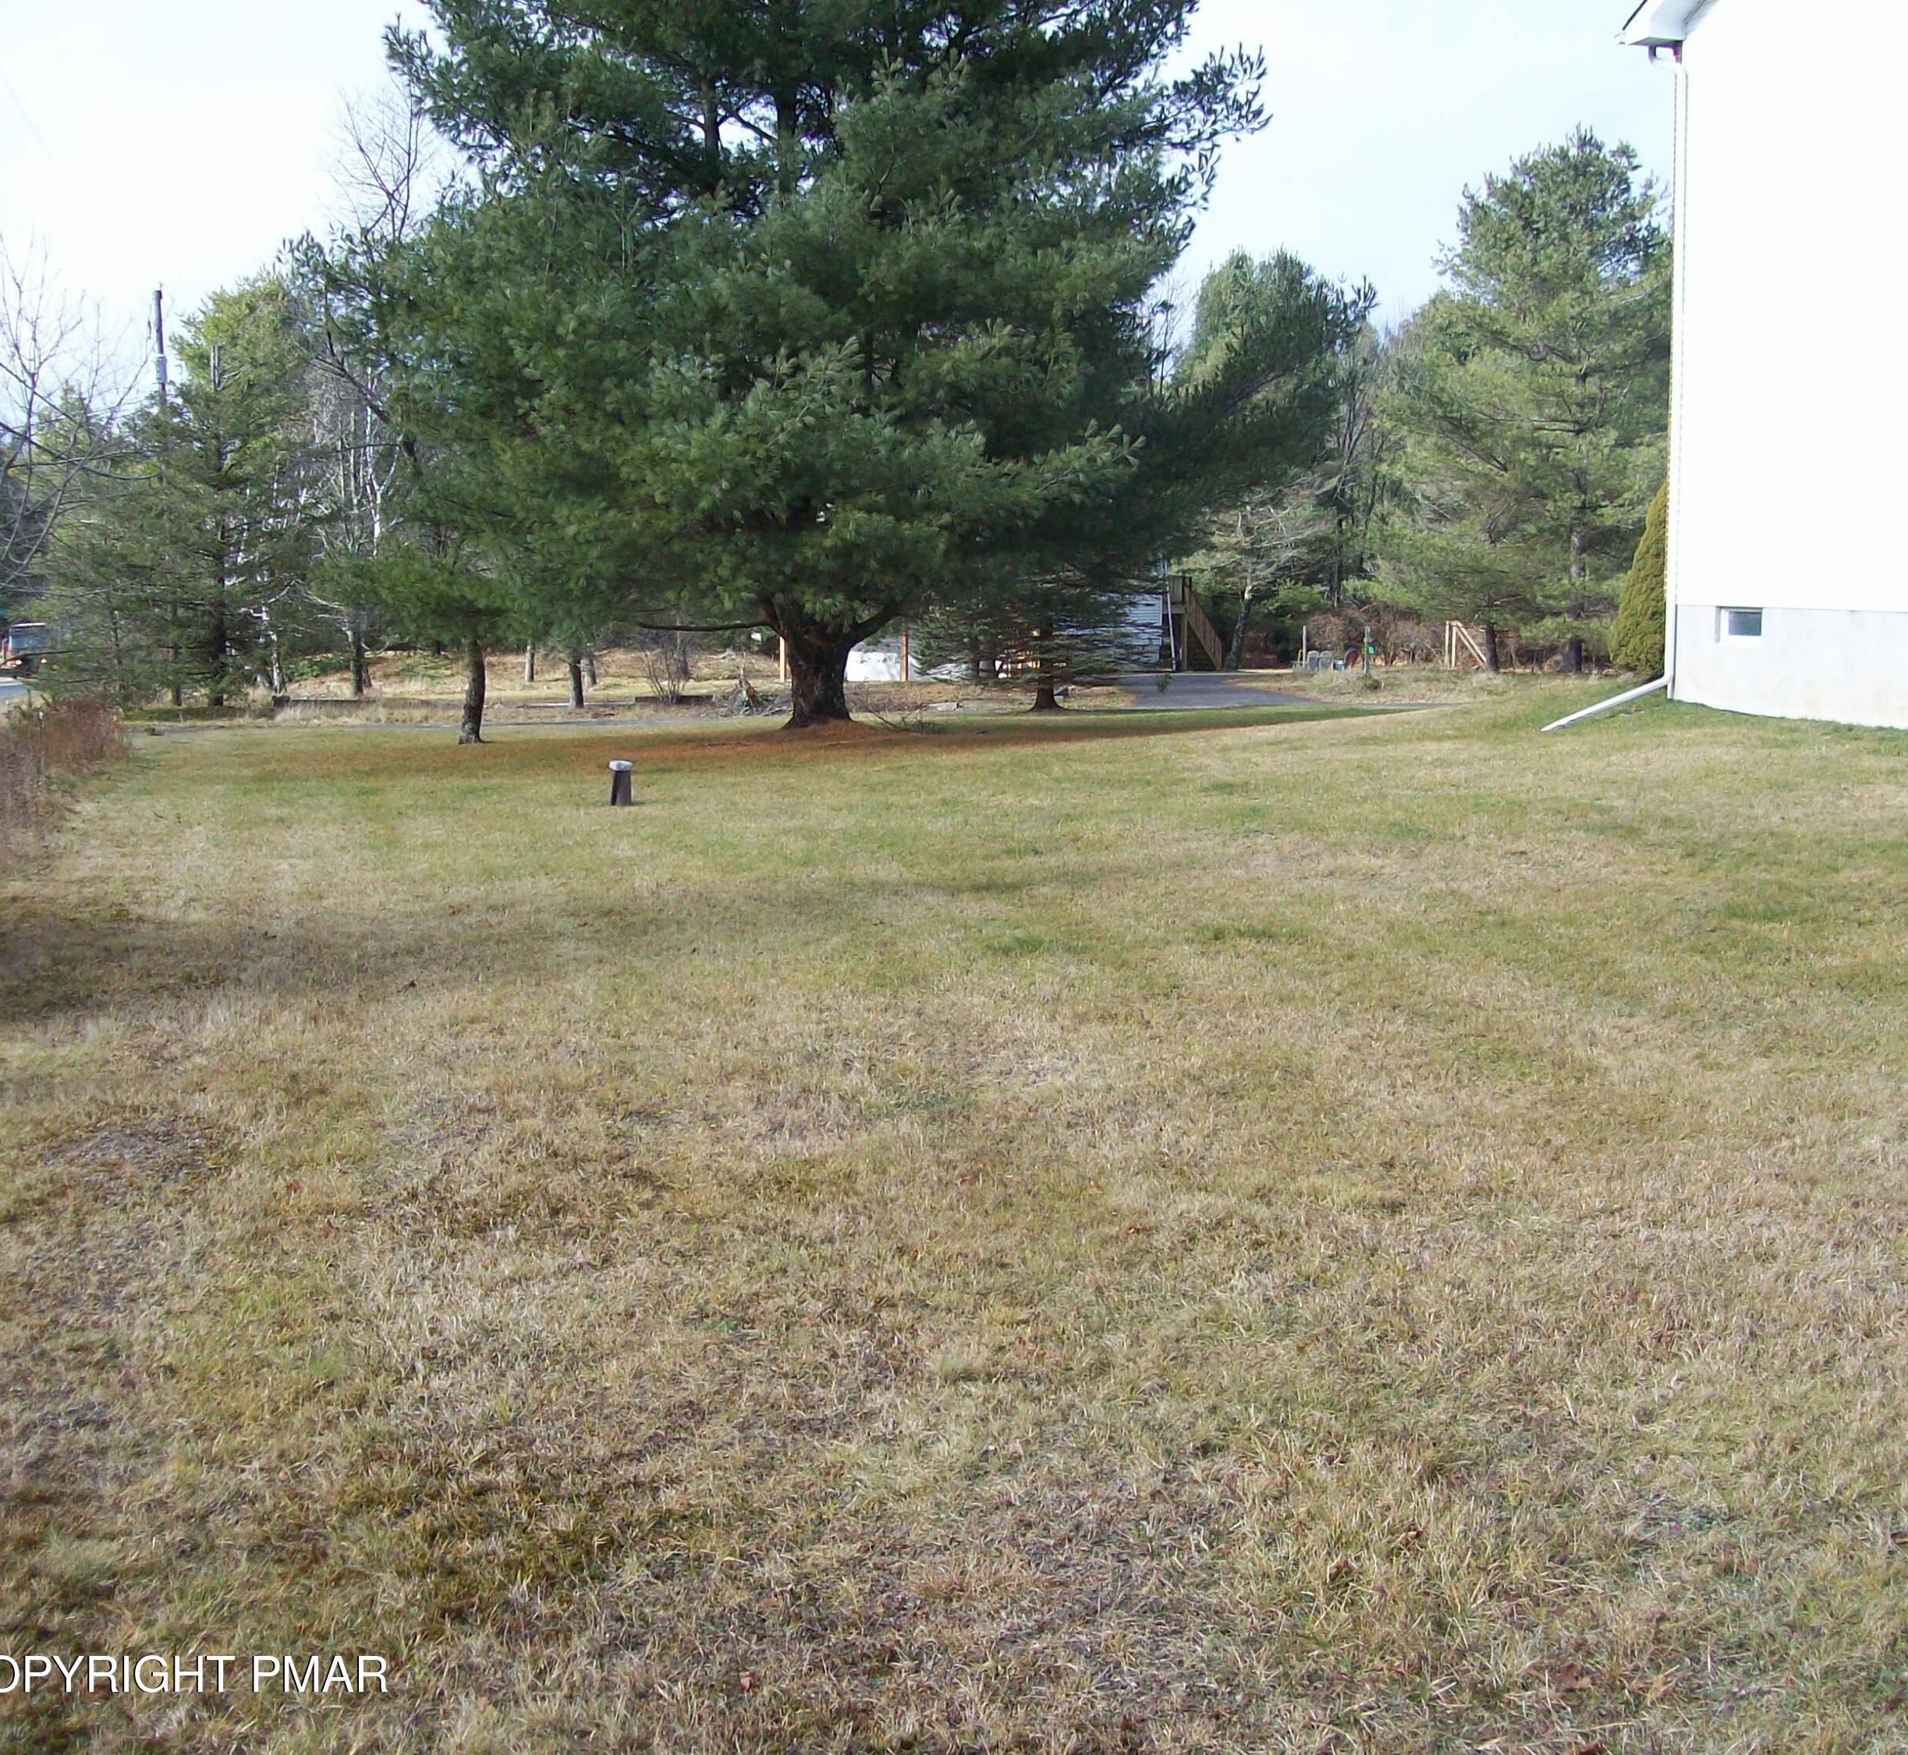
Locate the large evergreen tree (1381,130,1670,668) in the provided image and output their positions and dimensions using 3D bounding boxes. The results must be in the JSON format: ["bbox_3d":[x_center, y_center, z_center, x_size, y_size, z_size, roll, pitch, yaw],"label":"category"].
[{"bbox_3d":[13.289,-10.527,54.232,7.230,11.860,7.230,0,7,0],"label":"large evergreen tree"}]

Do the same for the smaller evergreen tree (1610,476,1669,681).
[{"bbox_3d":[8.210,-3.450,27.643,1.420,2.430,1.420,0,7,0],"label":"smaller evergreen tree"}]

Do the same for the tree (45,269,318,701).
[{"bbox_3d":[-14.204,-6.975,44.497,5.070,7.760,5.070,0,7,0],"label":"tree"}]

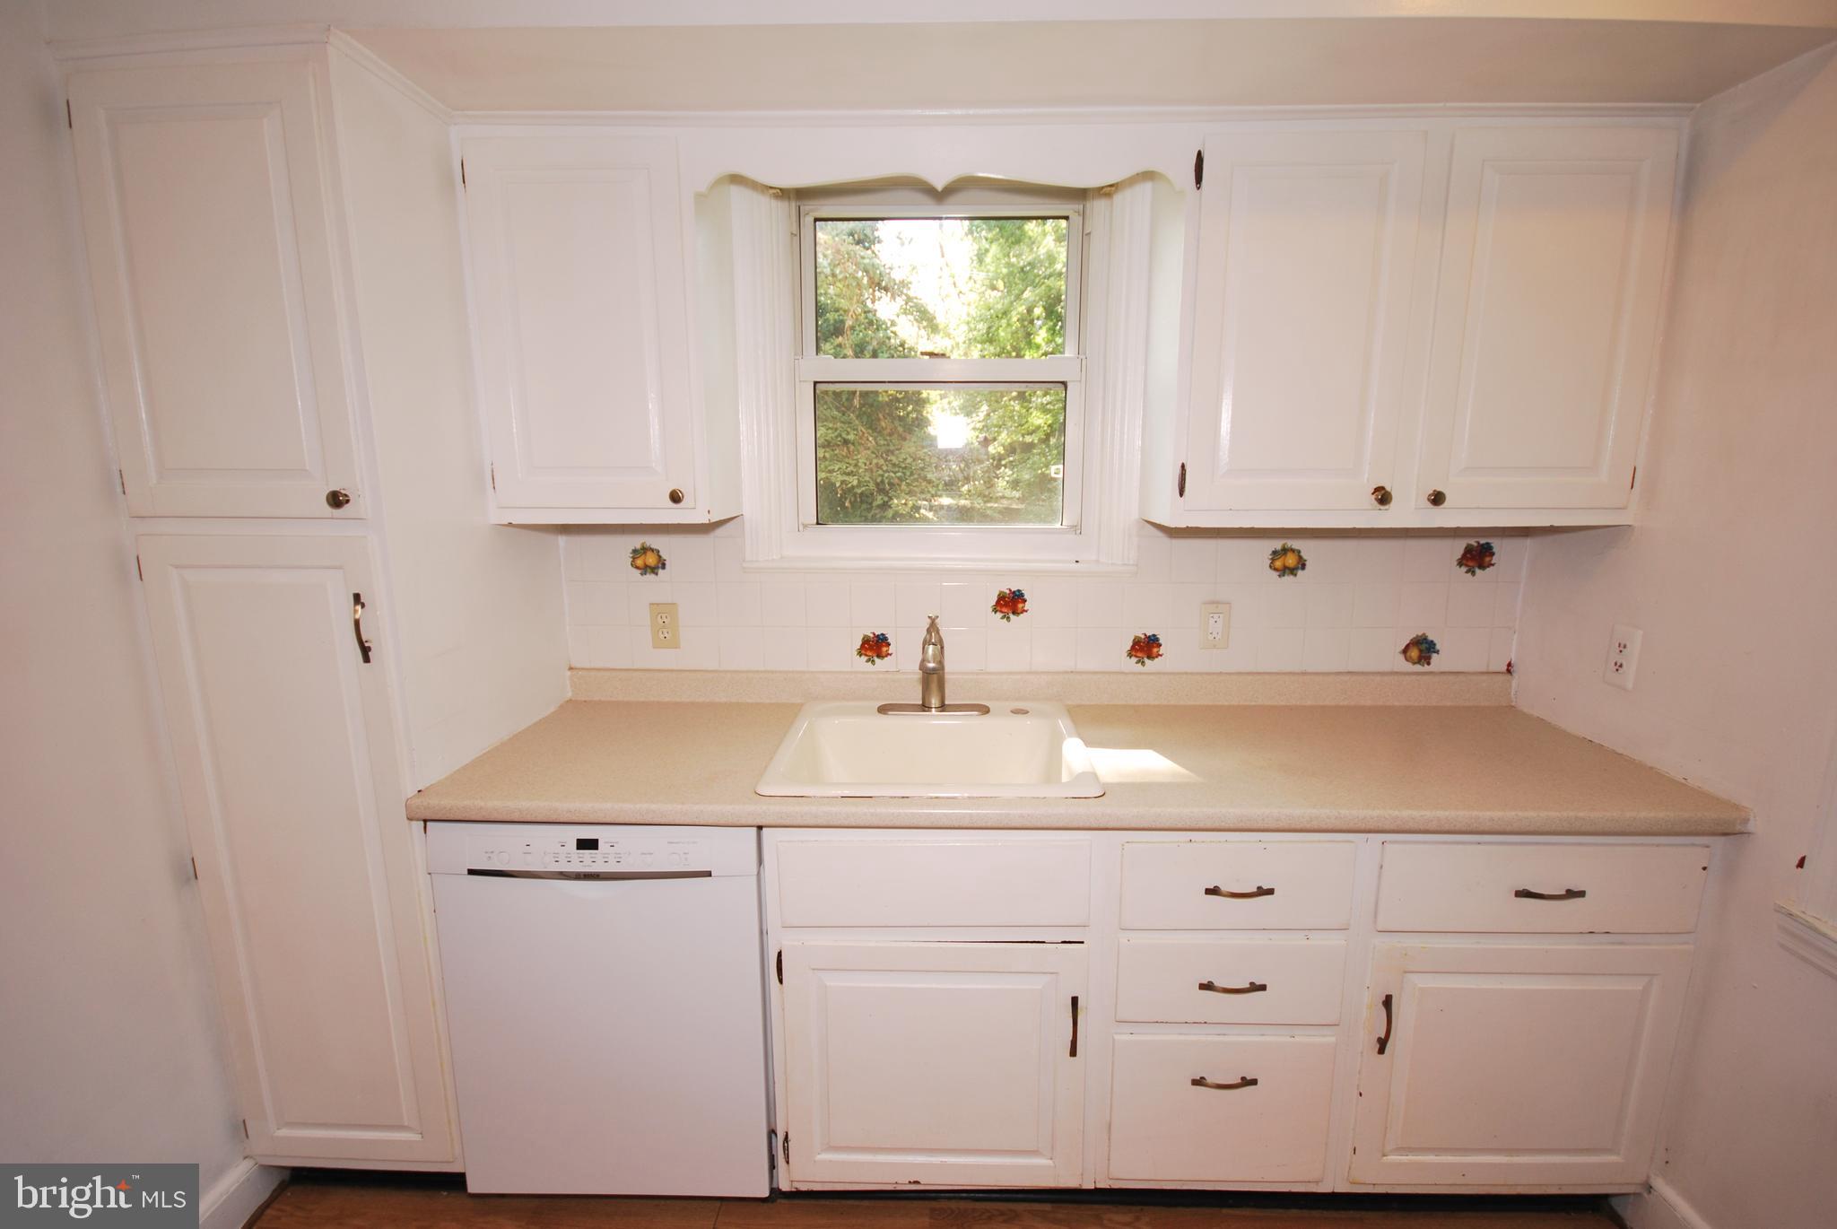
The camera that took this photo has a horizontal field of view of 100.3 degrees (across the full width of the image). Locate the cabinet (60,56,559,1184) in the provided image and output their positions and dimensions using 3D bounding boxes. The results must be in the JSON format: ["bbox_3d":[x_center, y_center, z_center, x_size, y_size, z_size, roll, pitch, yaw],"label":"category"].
[{"bbox_3d":[-1.107,0.083,1.637,0.431,2.055,0.600,0,10,1],"label":"cabinet"}]

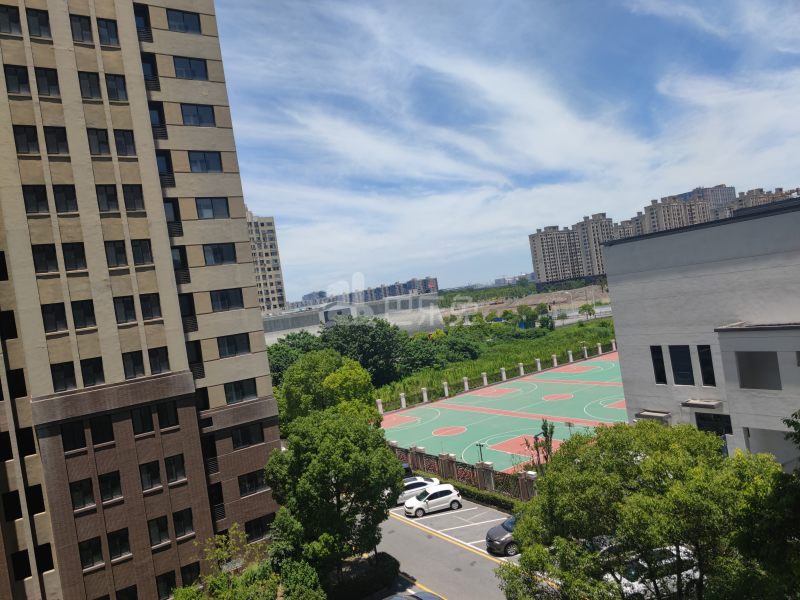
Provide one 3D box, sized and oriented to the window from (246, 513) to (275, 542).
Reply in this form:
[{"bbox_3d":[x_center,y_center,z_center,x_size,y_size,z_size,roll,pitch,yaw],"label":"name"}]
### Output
[{"bbox_3d":[-8.849,14.510,36.832,1.946,1.286,0.150,-9,1,-35],"label":"window"}]

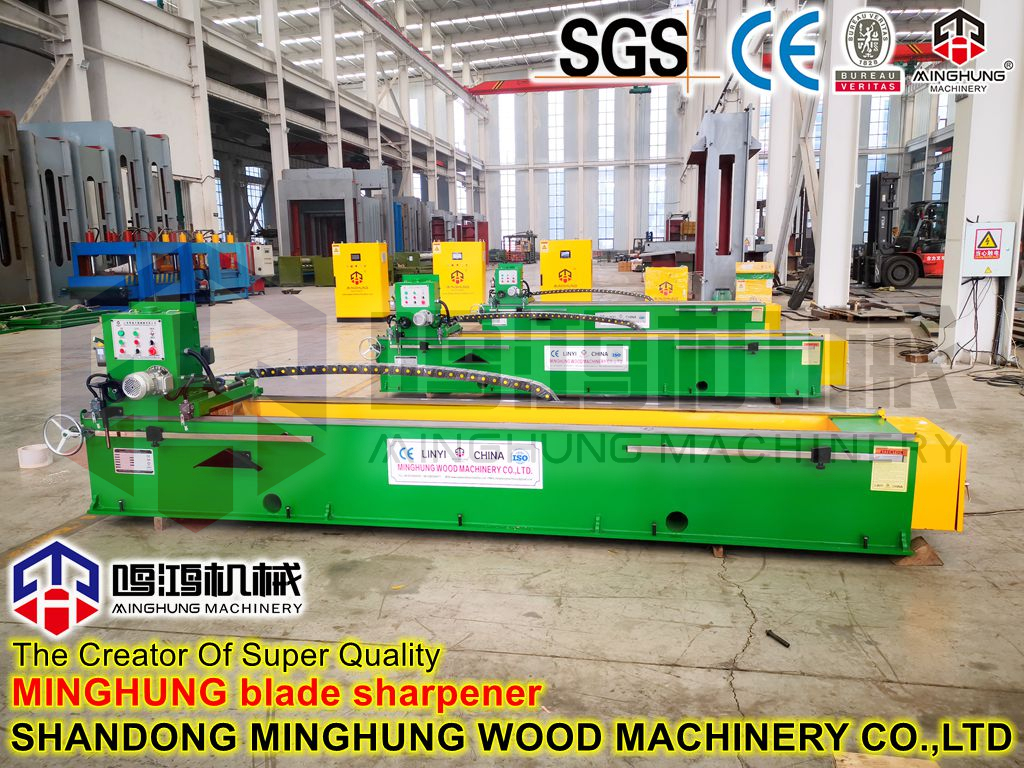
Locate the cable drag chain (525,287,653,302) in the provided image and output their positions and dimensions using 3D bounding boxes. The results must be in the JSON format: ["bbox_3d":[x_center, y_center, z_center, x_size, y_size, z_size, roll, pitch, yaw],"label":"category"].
[{"bbox_3d":[1.295,-1.451,13.260,2.146,0.333,0.110,0,10,9],"label":"cable drag chain"}]

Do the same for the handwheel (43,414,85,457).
[{"bbox_3d":[-2.342,0.268,4.179,0.228,0.228,0.058,1,10,10],"label":"handwheel"}]

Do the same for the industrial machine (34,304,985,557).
[{"bbox_3d":[-0.171,0.135,4.233,4.495,1.145,0.870,1,10,11],"label":"industrial machine"}]

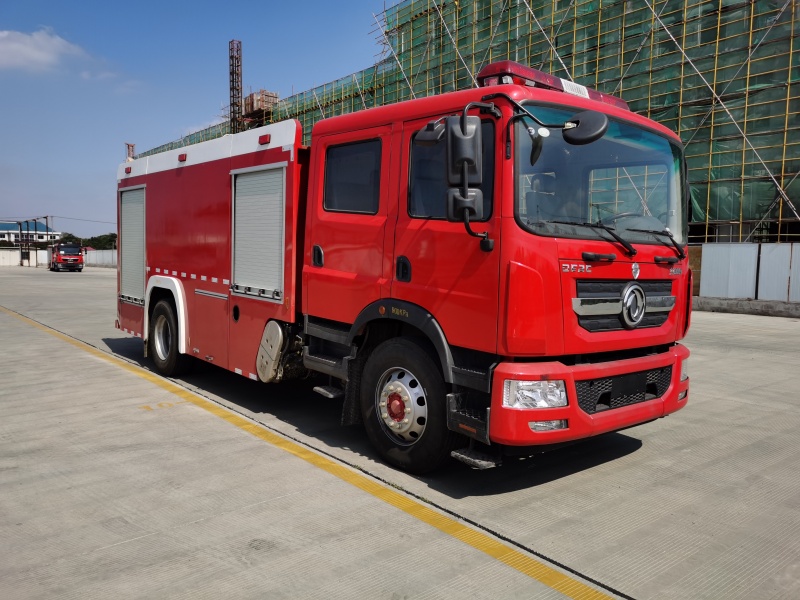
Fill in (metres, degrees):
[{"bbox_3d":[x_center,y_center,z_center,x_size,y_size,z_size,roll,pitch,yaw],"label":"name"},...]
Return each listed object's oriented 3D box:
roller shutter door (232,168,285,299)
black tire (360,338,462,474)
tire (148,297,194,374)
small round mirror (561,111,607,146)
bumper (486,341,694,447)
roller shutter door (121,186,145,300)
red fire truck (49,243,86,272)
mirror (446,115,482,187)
[{"bbox_3d":[-1.416,-0.667,6.280,0.080,1.280,1.040,-1,5,-41],"label":"roller shutter door"},{"bbox_3d":[0.087,0.835,4.972,0.280,1.010,1.010,-1,5,-41],"label":"black tire"},{"bbox_3d":[-3.016,0.490,8.277,0.280,1.010,1.010,-1,5,-41],"label":"tire"},{"bbox_3d":[1.125,-1.046,3.796,0.285,0.285,0.070,5,-38,32],"label":"small round mirror"},{"bbox_3d":[1.583,0.646,4.715,2.260,0.550,0.430,-1,5,-41],"label":"bumper"},{"bbox_3d":[-3.850,-0.773,9.037,0.080,1.640,1.050,-1,5,-41],"label":"roller shutter door"},{"bbox_3d":[-38.000,-4.950,71.000,2.500,3.200,8.000,-2,6,-36],"label":"red fire truck"},{"bbox_3d":[0.402,-0.934,3.900,0.205,0.430,0.120,1,4,-9],"label":"mirror"}]

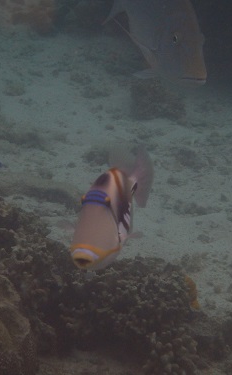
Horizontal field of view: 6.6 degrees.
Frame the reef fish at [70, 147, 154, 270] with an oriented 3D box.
[{"bbox_3d":[-0.001,0.020,1.920,0.045,0.100,0.210,1,21,18],"label":"reef fish"}]

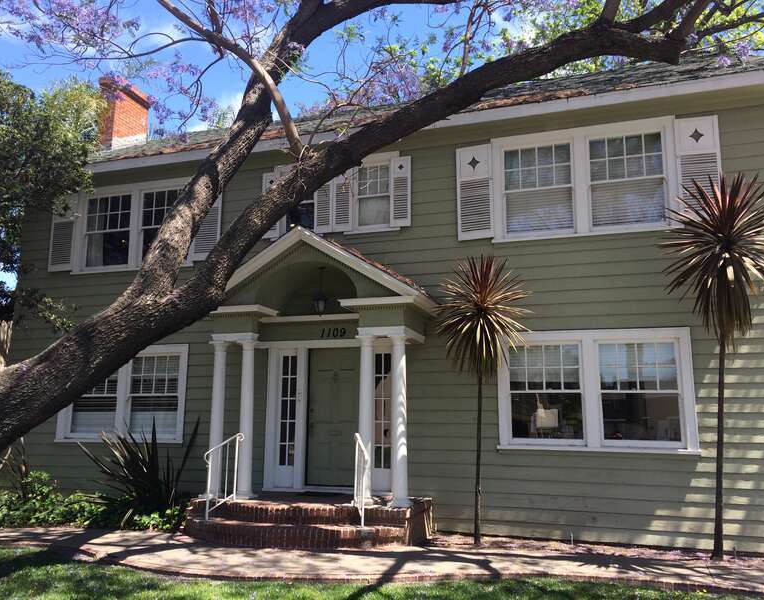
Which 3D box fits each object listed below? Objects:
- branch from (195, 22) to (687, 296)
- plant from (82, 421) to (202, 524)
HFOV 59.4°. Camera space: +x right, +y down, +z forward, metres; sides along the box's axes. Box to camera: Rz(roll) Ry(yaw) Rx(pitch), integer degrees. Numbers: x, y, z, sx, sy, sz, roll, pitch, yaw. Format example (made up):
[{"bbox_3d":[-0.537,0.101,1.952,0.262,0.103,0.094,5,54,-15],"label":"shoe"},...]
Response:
[{"bbox_3d":[0.324,-1.303,6.546,4.899,2.247,1.000,-3,-10,19],"label":"branch"},{"bbox_3d":[-3.640,2.495,9.926,1.967,1.473,1.418,-3,-10,19],"label":"plant"}]

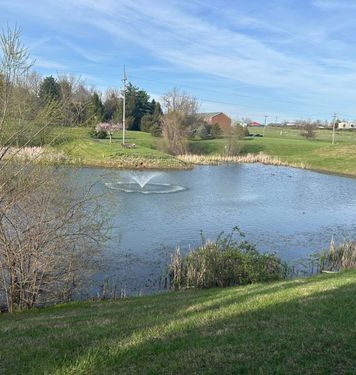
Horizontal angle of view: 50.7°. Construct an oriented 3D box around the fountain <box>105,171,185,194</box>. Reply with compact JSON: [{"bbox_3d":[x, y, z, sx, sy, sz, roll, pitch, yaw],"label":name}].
[{"bbox_3d":[-2.813,-0.519,32.500,7.000,1.450,7.000,1,9,0],"label":"fountain"}]

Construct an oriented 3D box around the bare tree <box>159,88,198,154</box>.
[{"bbox_3d":[0.242,-10.634,60.500,6.000,10.400,5.600,1,9,0],"label":"bare tree"}]

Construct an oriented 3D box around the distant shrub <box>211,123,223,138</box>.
[{"bbox_3d":[11.586,-17.153,113.000,3.600,4.700,3.600,1,9,0],"label":"distant shrub"}]

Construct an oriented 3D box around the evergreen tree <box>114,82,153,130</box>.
[{"bbox_3d":[-10.429,-18.983,88.000,8.800,11.200,8.200,1,9,0],"label":"evergreen tree"}]

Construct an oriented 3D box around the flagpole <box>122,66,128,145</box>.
[{"bbox_3d":[-8.529,-13.321,61.000,0.900,12.600,0.600,1,9,0],"label":"flagpole"}]

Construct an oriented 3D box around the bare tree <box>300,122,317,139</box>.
[{"bbox_3d":[47.960,-20.948,138.000,5.600,5.800,5.400,1,9,0],"label":"bare tree"}]

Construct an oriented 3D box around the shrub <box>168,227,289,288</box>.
[{"bbox_3d":[1.627,2.299,12.600,3.600,1.750,2.200,1,9,0],"label":"shrub"}]

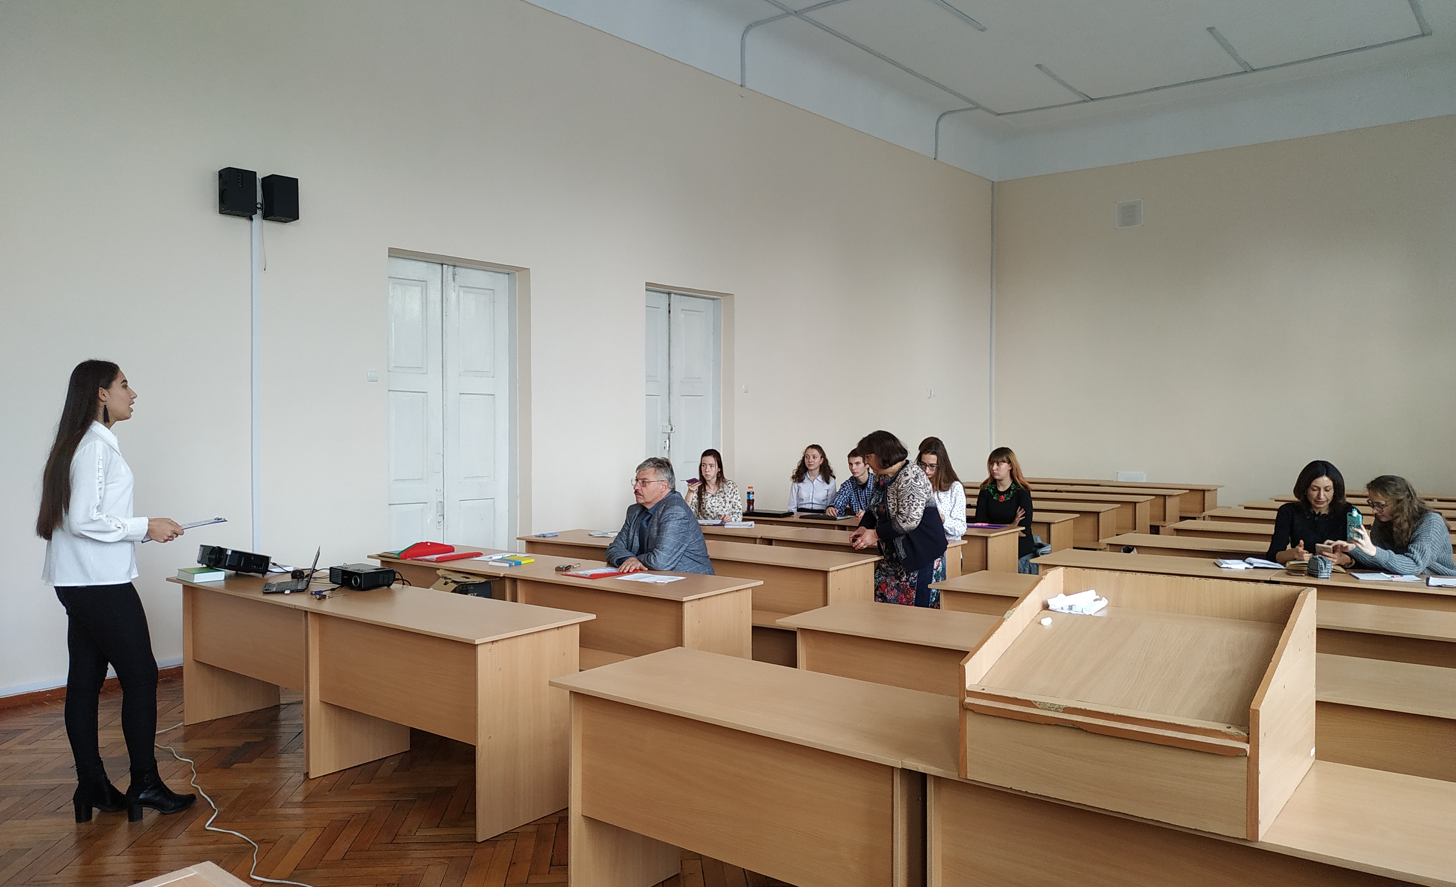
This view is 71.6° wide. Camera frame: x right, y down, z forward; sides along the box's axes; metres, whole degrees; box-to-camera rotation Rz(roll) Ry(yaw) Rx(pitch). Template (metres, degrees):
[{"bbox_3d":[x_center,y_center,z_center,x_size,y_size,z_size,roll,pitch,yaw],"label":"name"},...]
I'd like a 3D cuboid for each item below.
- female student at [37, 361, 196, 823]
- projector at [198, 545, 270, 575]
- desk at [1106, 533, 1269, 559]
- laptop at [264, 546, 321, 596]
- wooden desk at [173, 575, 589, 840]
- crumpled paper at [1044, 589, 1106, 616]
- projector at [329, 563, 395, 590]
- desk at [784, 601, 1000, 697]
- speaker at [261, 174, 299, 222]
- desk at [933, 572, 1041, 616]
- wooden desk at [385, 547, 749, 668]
[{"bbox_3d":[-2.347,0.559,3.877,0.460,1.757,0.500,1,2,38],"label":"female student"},{"bbox_3d":[-2.458,0.582,5.026,0.299,0.103,0.225,1,-12,39],"label":"projector"},{"bbox_3d":[3.058,0.996,6.325,1.229,0.731,0.597,1,2,38],"label":"desk"},{"bbox_3d":[-2.027,0.590,4.697,0.235,0.195,0.270,-1,1,-18],"label":"laptop"},{"bbox_3d":[-1.685,1.054,4.603,2.458,0.731,0.597,1,2,38],"label":"wooden desk"},{"bbox_3d":[0.874,0.396,2.515,0.132,0.049,0.088,1,2,38],"label":"crumpled paper"},{"bbox_3d":[-1.705,0.628,4.735,0.290,0.085,0.185,1,2,40],"label":"projector"},{"bbox_3d":[0.852,1.060,3.812,1.229,0.731,0.597,1,2,38],"label":"desk"},{"bbox_3d":[-2.787,-1.520,6.289,0.158,0.253,0.153,1,2,42],"label":"speaker"},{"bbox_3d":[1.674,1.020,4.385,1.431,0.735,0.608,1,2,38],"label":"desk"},{"bbox_3d":[-0.977,1.032,5.459,2.458,0.731,0.597,1,2,38],"label":"wooden desk"}]

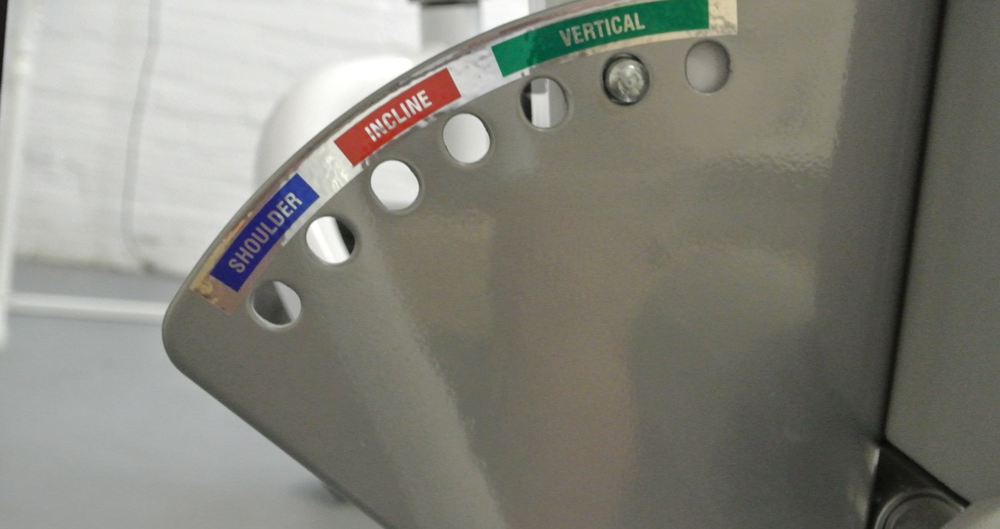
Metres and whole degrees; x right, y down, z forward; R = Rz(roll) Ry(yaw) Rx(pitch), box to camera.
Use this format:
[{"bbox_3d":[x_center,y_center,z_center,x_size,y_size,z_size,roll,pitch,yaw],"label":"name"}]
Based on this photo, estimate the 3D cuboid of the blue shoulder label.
[{"bbox_3d":[-0.076,-0.010,0.528,0.012,0.043,0.001,41,4,-12],"label":"blue shoulder label"}]

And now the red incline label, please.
[{"bbox_3d":[-0.033,-0.047,0.526,0.043,0.012,0.001,-33,12,0],"label":"red incline label"}]

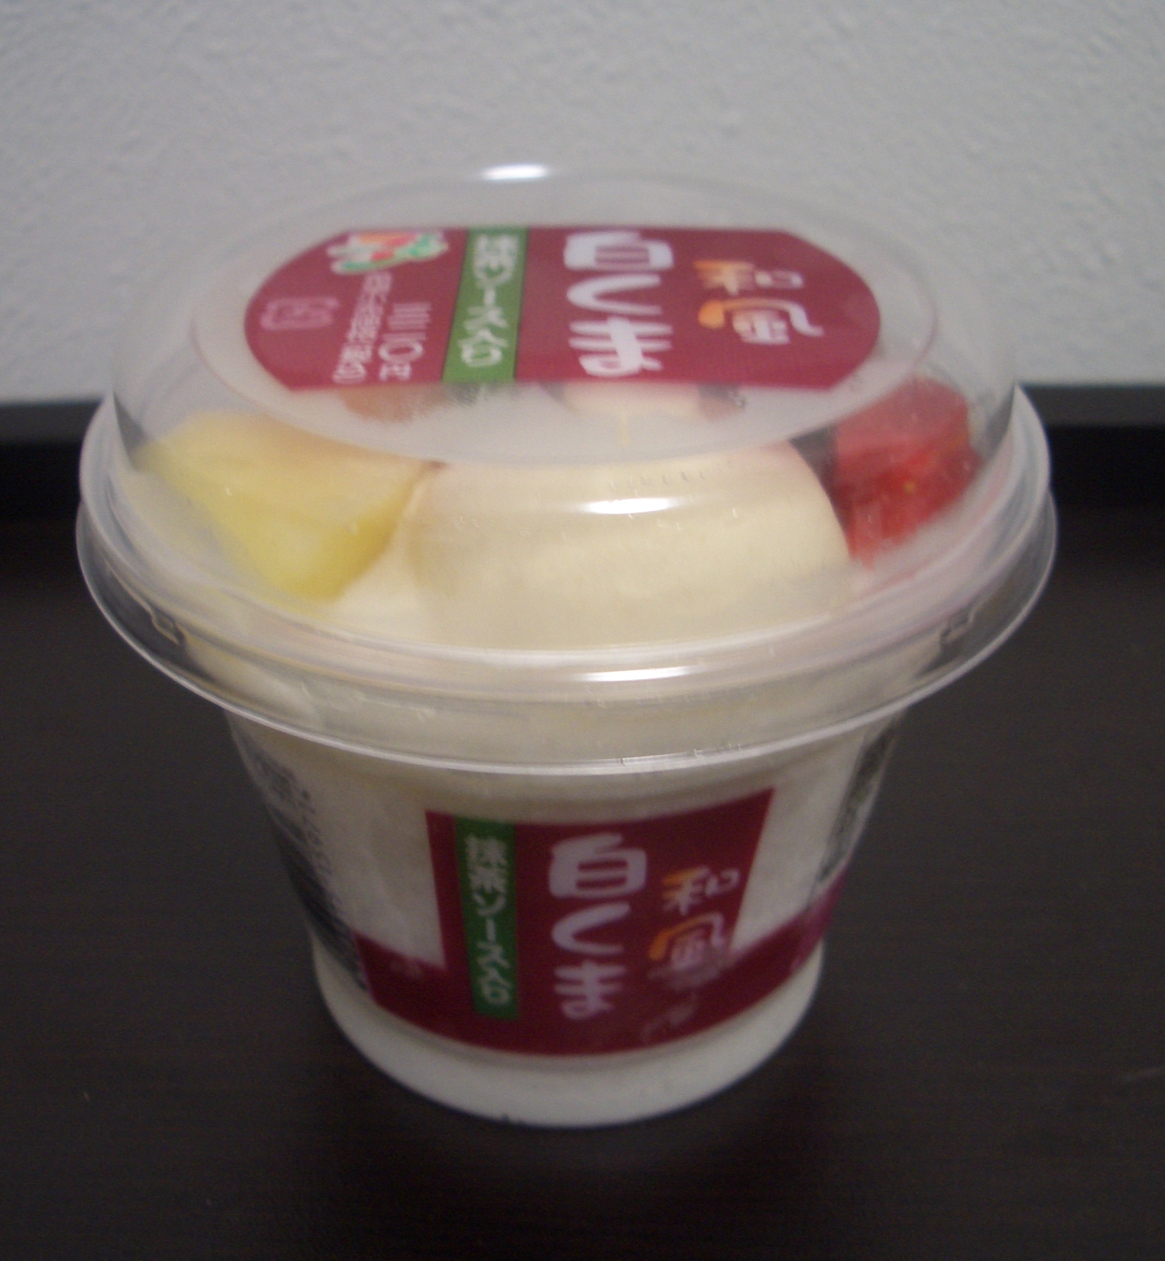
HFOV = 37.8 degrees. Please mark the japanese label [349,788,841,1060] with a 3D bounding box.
[{"bbox_3d":[0.003,0.030,0.185,0.057,0.041,0.021,-3,33,-3],"label":"japanese label"}]

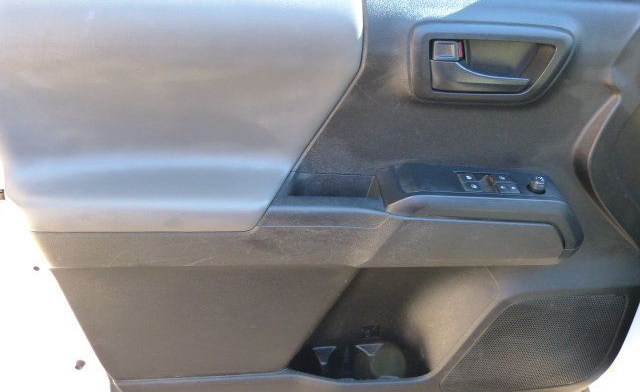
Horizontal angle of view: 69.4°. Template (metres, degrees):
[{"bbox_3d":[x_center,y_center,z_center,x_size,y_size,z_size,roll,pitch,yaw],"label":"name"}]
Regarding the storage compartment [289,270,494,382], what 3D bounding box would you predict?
[{"bbox_3d":[0.106,0.204,0.718,0.295,0.220,0.085,-2,31,-3],"label":"storage compartment"}]

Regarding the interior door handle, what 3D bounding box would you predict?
[{"bbox_3d":[0.191,-0.141,0.549,0.108,0.035,0.030,-2,31,-3],"label":"interior door handle"}]

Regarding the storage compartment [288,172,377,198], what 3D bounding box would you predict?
[{"bbox_3d":[0.015,-0.010,0.598,0.105,0.030,0.045,-2,31,-3],"label":"storage compartment"}]

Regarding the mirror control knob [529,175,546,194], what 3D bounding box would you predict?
[{"bbox_3d":[0.272,-0.014,0.578,0.020,0.016,0.020,-2,35,-3],"label":"mirror control knob"}]

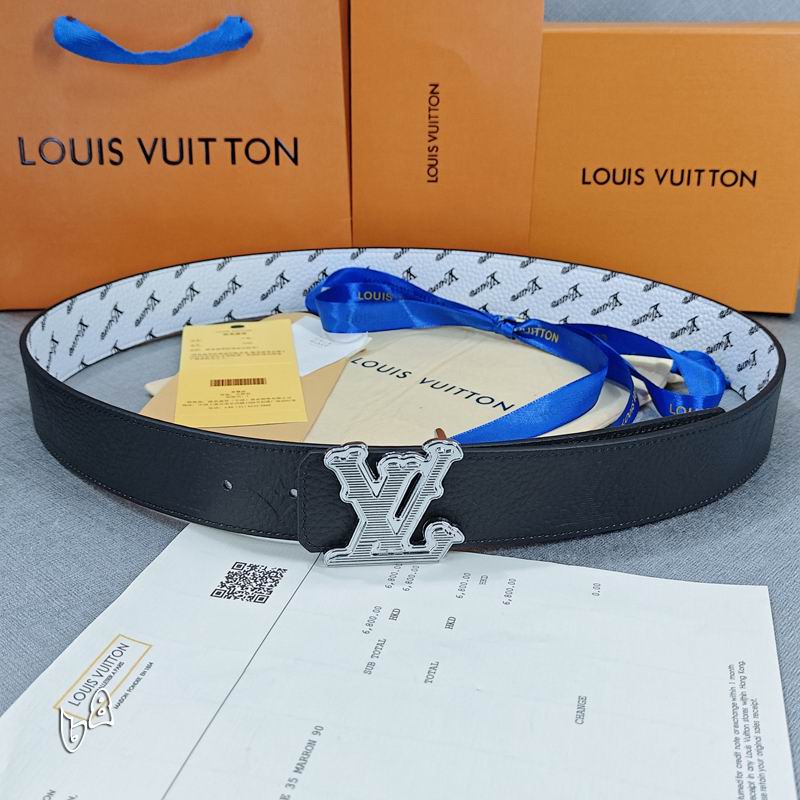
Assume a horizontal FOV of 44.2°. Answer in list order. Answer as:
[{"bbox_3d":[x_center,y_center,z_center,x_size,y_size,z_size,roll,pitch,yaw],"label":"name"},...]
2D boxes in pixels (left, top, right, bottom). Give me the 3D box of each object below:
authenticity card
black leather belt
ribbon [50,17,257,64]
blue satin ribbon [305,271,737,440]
[{"bbox_3d":[-0.080,-0.016,0.495,0.059,0.002,0.119,-3,28,-9],"label":"authenticity card"},{"bbox_3d":[-0.002,-0.020,0.487,0.354,0.041,0.314,0,22,0],"label":"black leather belt"},{"bbox_3d":[-0.144,-0.207,0.570,0.116,0.028,0.020,0,22,0],"label":"ribbon"},{"bbox_3d":[0.038,-0.020,0.482,0.237,0.039,0.170,8,23,19],"label":"blue satin ribbon"}]

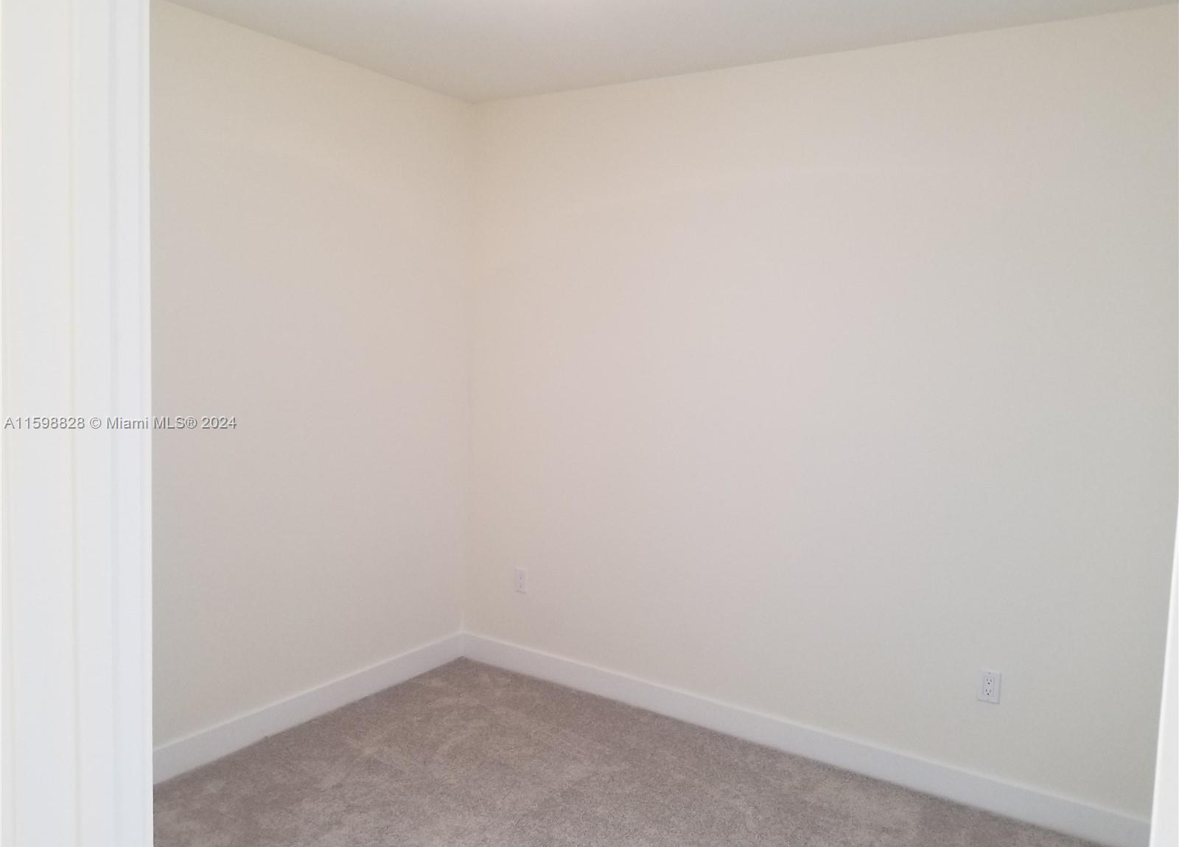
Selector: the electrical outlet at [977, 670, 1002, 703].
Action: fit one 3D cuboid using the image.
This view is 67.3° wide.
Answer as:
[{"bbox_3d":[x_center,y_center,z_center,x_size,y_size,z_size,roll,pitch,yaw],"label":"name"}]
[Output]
[{"bbox_3d":[1.412,0.930,3.130,0.071,0.115,0.011,6,7,33],"label":"electrical outlet"}]

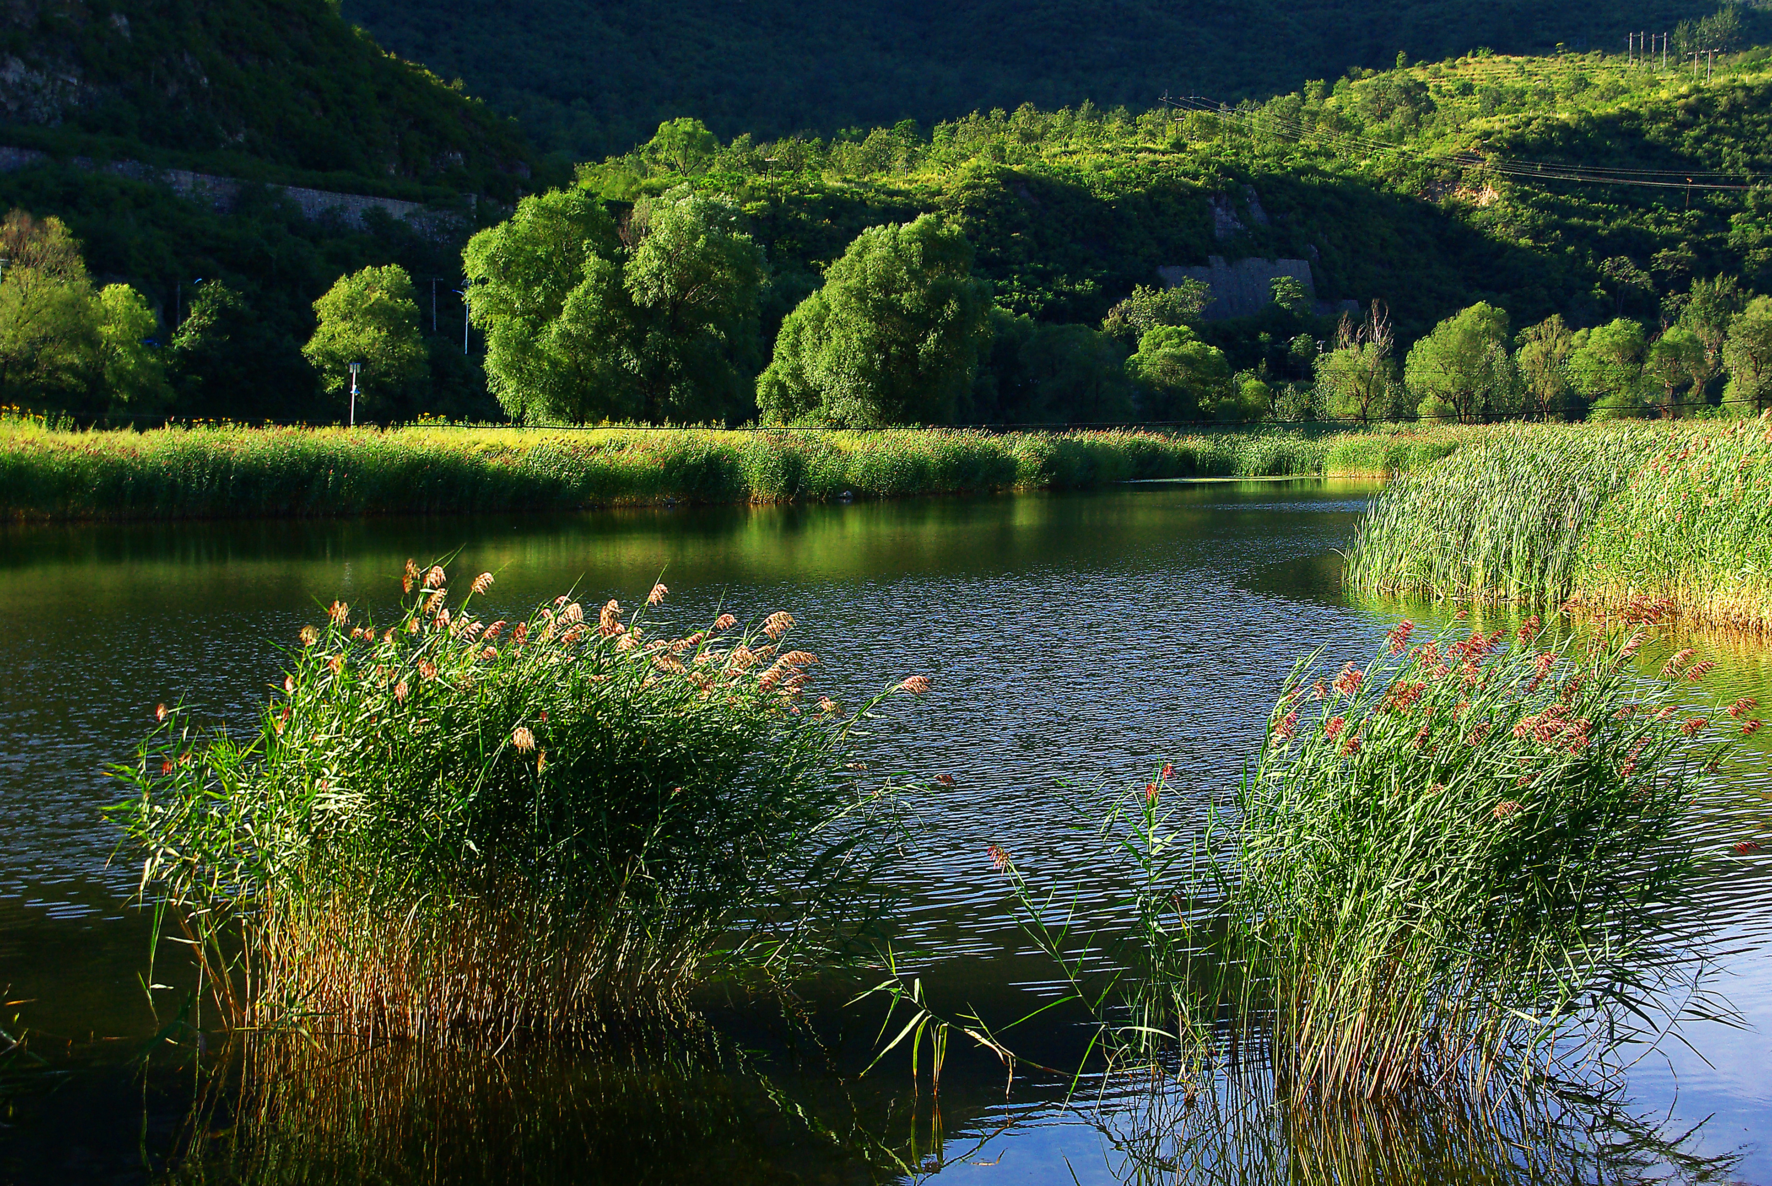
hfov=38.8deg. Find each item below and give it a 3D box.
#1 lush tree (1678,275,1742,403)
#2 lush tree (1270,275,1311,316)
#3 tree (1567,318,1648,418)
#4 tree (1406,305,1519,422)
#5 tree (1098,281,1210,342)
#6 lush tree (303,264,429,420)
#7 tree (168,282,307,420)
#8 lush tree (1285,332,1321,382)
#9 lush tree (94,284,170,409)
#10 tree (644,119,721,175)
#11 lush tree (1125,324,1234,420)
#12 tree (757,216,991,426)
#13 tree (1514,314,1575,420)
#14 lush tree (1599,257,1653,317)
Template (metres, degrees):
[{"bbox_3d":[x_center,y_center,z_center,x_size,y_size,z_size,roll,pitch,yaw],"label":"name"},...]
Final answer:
[{"bbox_3d":[62.270,-18.730,190.000,4.770,10.670,4.770,0,4,0],"label":"lush tree"},{"bbox_3d":[26.590,-19.310,165.000,2.670,3.000,2.540,0,4,0],"label":"lush tree"},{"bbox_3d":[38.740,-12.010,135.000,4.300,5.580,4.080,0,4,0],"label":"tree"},{"bbox_3d":[30.140,-12.070,132.000,5.840,6.540,5.550,0,4,0],"label":"tree"},{"bbox_3d":[18.310,-18.390,170.000,7.270,5.710,6.540,0,4,0],"label":"tree"},{"bbox_3d":[-21.720,-10.320,105.000,5.210,6.760,4.950,0,4,0],"label":"lush tree"},{"bbox_3d":[-28.900,-10.670,112.000,6.050,6.410,5.740,0,4,0],"label":"tree"},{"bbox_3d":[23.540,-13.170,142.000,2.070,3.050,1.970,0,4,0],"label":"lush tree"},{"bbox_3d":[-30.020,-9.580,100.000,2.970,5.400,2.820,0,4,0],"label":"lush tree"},{"bbox_3d":[-21.940,-47.800,270.000,8.080,6.390,7.670,0,4,0],"label":"tree"},{"bbox_3d":[17.520,-13.170,150.000,6.330,5.700,6.020,0,4,0],"label":"lush tree"},{"bbox_3d":[-0.540,-12.410,115.000,10.450,9.750,9.400,0,4,0],"label":"tree"},{"bbox_3d":[45.050,-15.340,172.000,4.040,7.390,4.040,0,4,0],"label":"tree"},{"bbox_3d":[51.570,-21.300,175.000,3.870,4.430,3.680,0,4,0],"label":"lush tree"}]

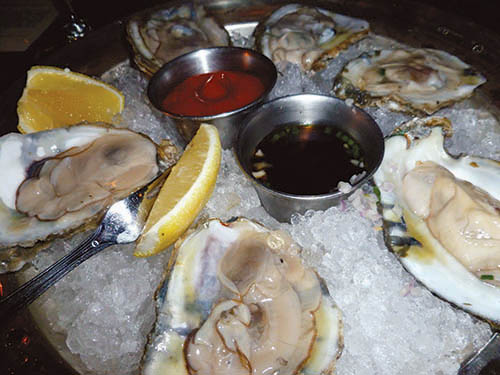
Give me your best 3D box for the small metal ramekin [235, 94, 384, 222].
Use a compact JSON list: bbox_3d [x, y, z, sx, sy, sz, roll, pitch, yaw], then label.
[{"bbox_3d":[0.027,-0.011,0.192,0.065,0.032,0.065,-4,51,4],"label":"small metal ramekin"}]

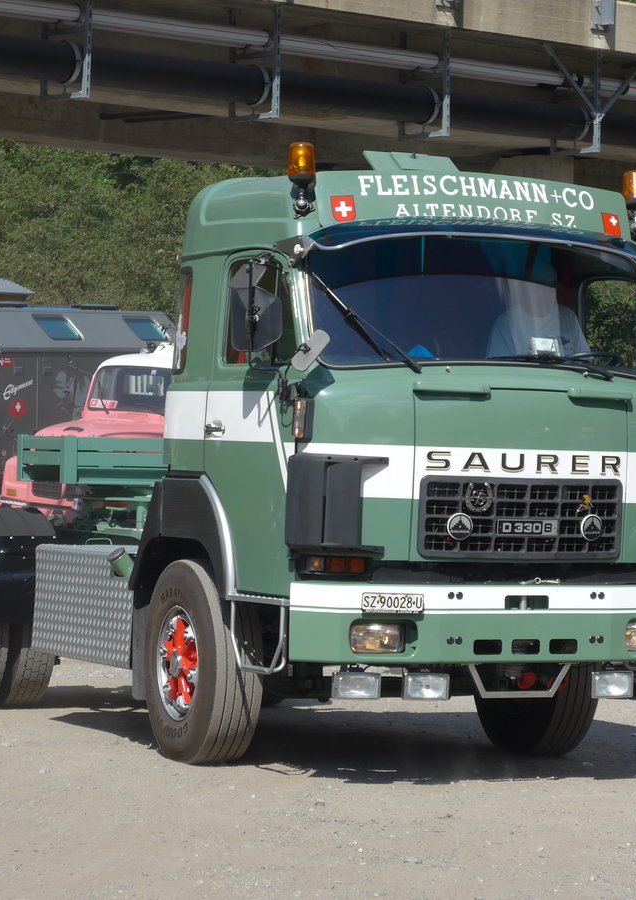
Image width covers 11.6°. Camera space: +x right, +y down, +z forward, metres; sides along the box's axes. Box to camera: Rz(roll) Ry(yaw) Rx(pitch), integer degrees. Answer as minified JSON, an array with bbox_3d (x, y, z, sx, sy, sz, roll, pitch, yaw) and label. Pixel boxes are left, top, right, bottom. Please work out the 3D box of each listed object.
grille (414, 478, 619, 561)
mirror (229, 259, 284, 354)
[{"bbox_3d":[0.992,0.330,15.085,1.125,0.385,0.090,1,-1,-26],"label":"grille"},{"bbox_3d":[-0.296,-0.690,14.998,0.265,0.460,0.140,1,0,7],"label":"mirror"}]

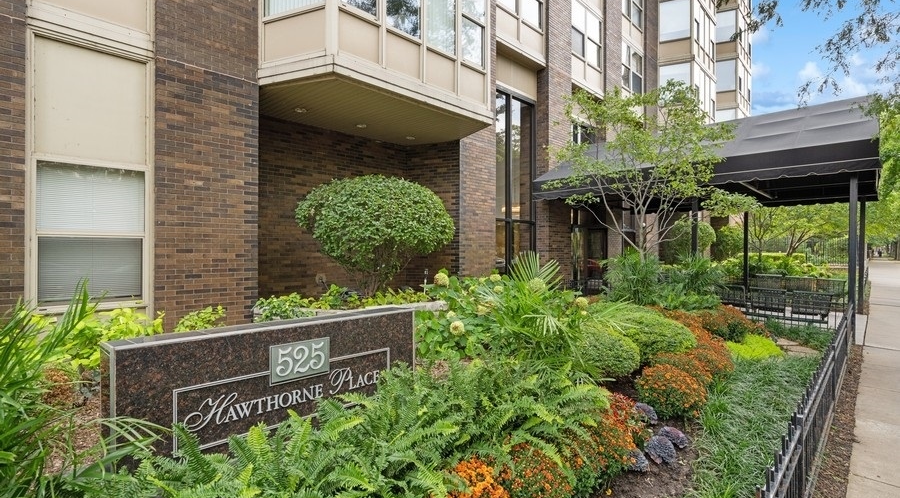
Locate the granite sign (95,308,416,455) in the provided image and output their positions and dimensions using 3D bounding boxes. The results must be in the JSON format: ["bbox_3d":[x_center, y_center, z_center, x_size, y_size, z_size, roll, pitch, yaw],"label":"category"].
[{"bbox_3d":[-1.195,1.022,3.189,2.137,0.940,0.300,0,0,-45],"label":"granite sign"}]

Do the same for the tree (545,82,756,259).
[{"bbox_3d":[3.541,-0.764,7.500,3.700,4.350,3.500,0,0,-45],"label":"tree"}]

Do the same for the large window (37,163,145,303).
[{"bbox_3d":[-4.049,-0.143,4.830,0.980,1.600,0.100,0,0,-45],"label":"large window"}]

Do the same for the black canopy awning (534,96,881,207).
[{"bbox_3d":[6.477,-2.183,10.822,6.000,1.920,6.280,0,0,-45],"label":"black canopy awning"}]

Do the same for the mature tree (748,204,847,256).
[{"bbox_3d":[15.535,-0.738,19.000,4.600,3.800,4.400,0,0,-45],"label":"mature tree"}]

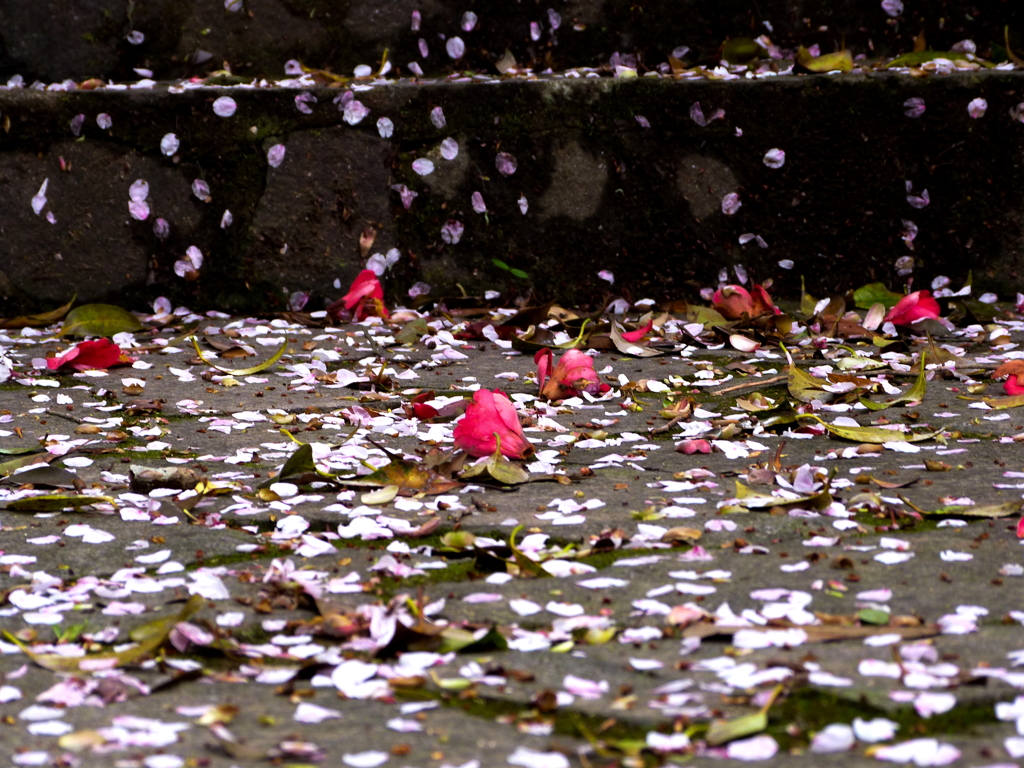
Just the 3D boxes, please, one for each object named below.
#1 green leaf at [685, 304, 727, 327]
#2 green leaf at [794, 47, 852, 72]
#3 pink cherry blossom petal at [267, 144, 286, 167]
[{"bbox_3d":[0.123,-0.043,2.890,0.029,0.013,0.020,0,7,0],"label":"green leaf"},{"bbox_3d":[0.209,-0.218,3.080,0.039,0.017,0.022,0,7,0],"label":"green leaf"},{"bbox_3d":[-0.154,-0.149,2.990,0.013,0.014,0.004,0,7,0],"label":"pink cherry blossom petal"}]

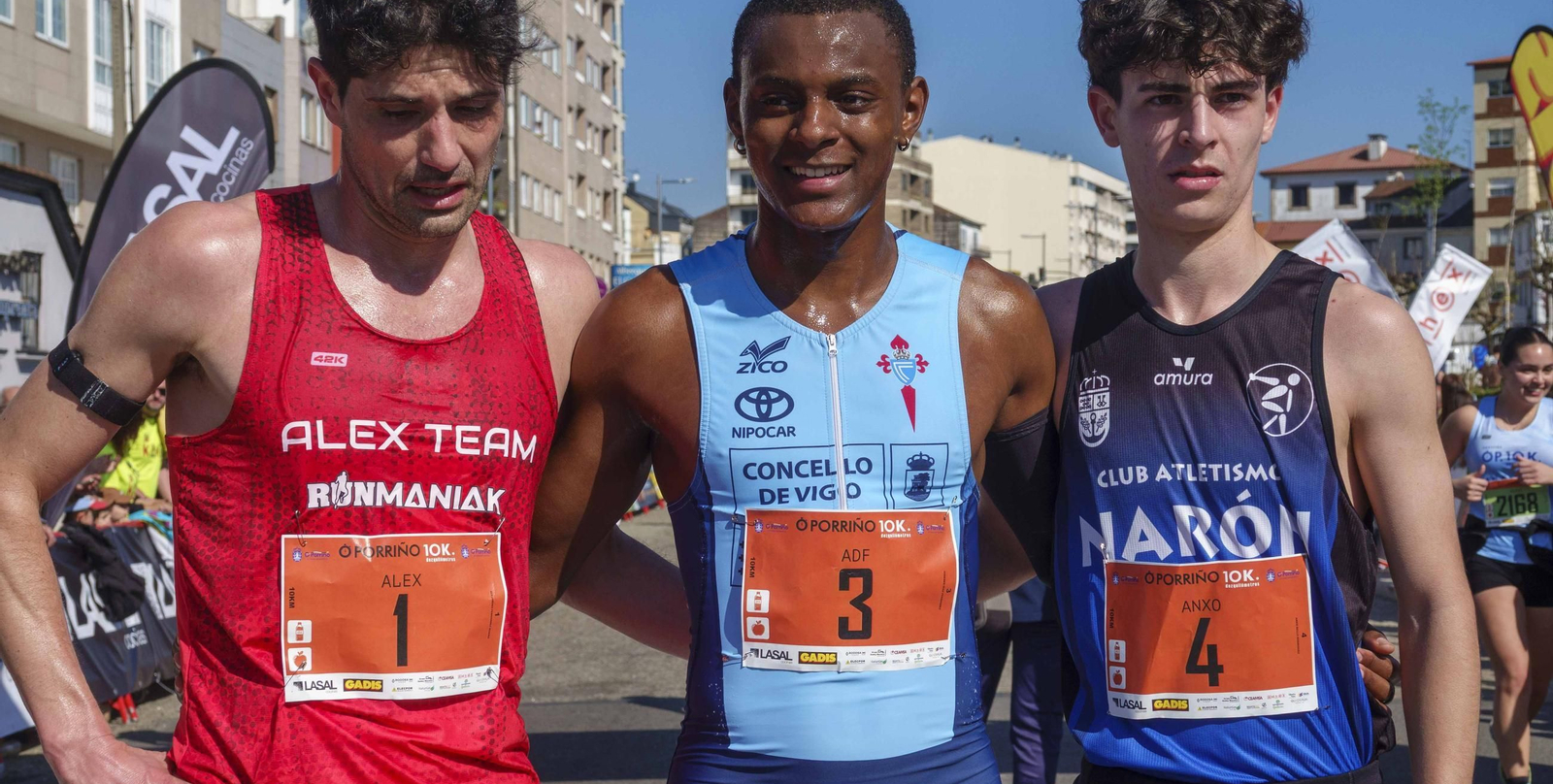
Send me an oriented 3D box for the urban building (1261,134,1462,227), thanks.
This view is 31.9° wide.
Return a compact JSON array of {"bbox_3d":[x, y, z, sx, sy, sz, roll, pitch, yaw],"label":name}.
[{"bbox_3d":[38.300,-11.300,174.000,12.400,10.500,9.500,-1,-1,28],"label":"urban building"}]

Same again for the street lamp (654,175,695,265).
[{"bbox_3d":[-3.470,-2.600,94.000,1.400,9.800,0.300,0,-1,6],"label":"street lamp"}]

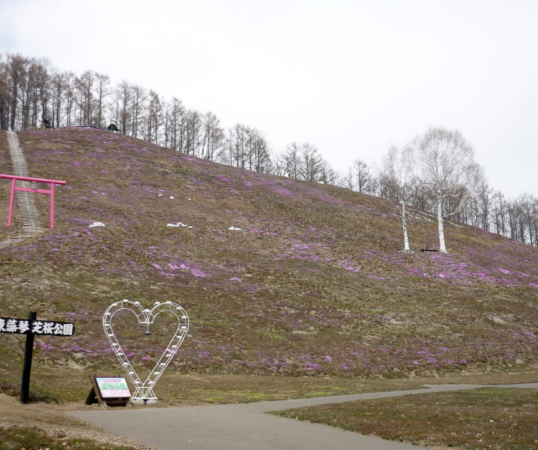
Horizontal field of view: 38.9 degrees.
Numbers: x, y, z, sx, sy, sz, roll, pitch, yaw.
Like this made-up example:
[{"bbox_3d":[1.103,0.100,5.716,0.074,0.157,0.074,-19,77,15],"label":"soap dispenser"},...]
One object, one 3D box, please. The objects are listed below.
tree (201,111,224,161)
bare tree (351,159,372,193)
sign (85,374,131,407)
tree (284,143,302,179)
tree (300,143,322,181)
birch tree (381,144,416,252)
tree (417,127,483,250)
[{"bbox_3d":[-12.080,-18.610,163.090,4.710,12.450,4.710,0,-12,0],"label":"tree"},{"bbox_3d":[19.240,-9.740,158.670,4.160,8.560,4.160,0,-12,0],"label":"bare tree"},{"bbox_3d":[-4.524,4.665,21.500,1.000,0.880,0.720,11,-17,-41],"label":"sign"},{"bbox_3d":[4.890,-12.870,158.720,3.750,9.030,3.750,0,-12,0],"label":"tree"},{"bbox_3d":[8.640,-12.670,158.760,4.580,9.460,4.580,0,-12,0],"label":"tree"},{"bbox_3d":[12.940,-2.730,76.210,3.400,11.140,3.400,0,-12,0],"label":"birch tree"},{"bbox_3d":[18.080,-3.670,76.410,6.410,13.060,6.410,0,-12,0],"label":"tree"}]

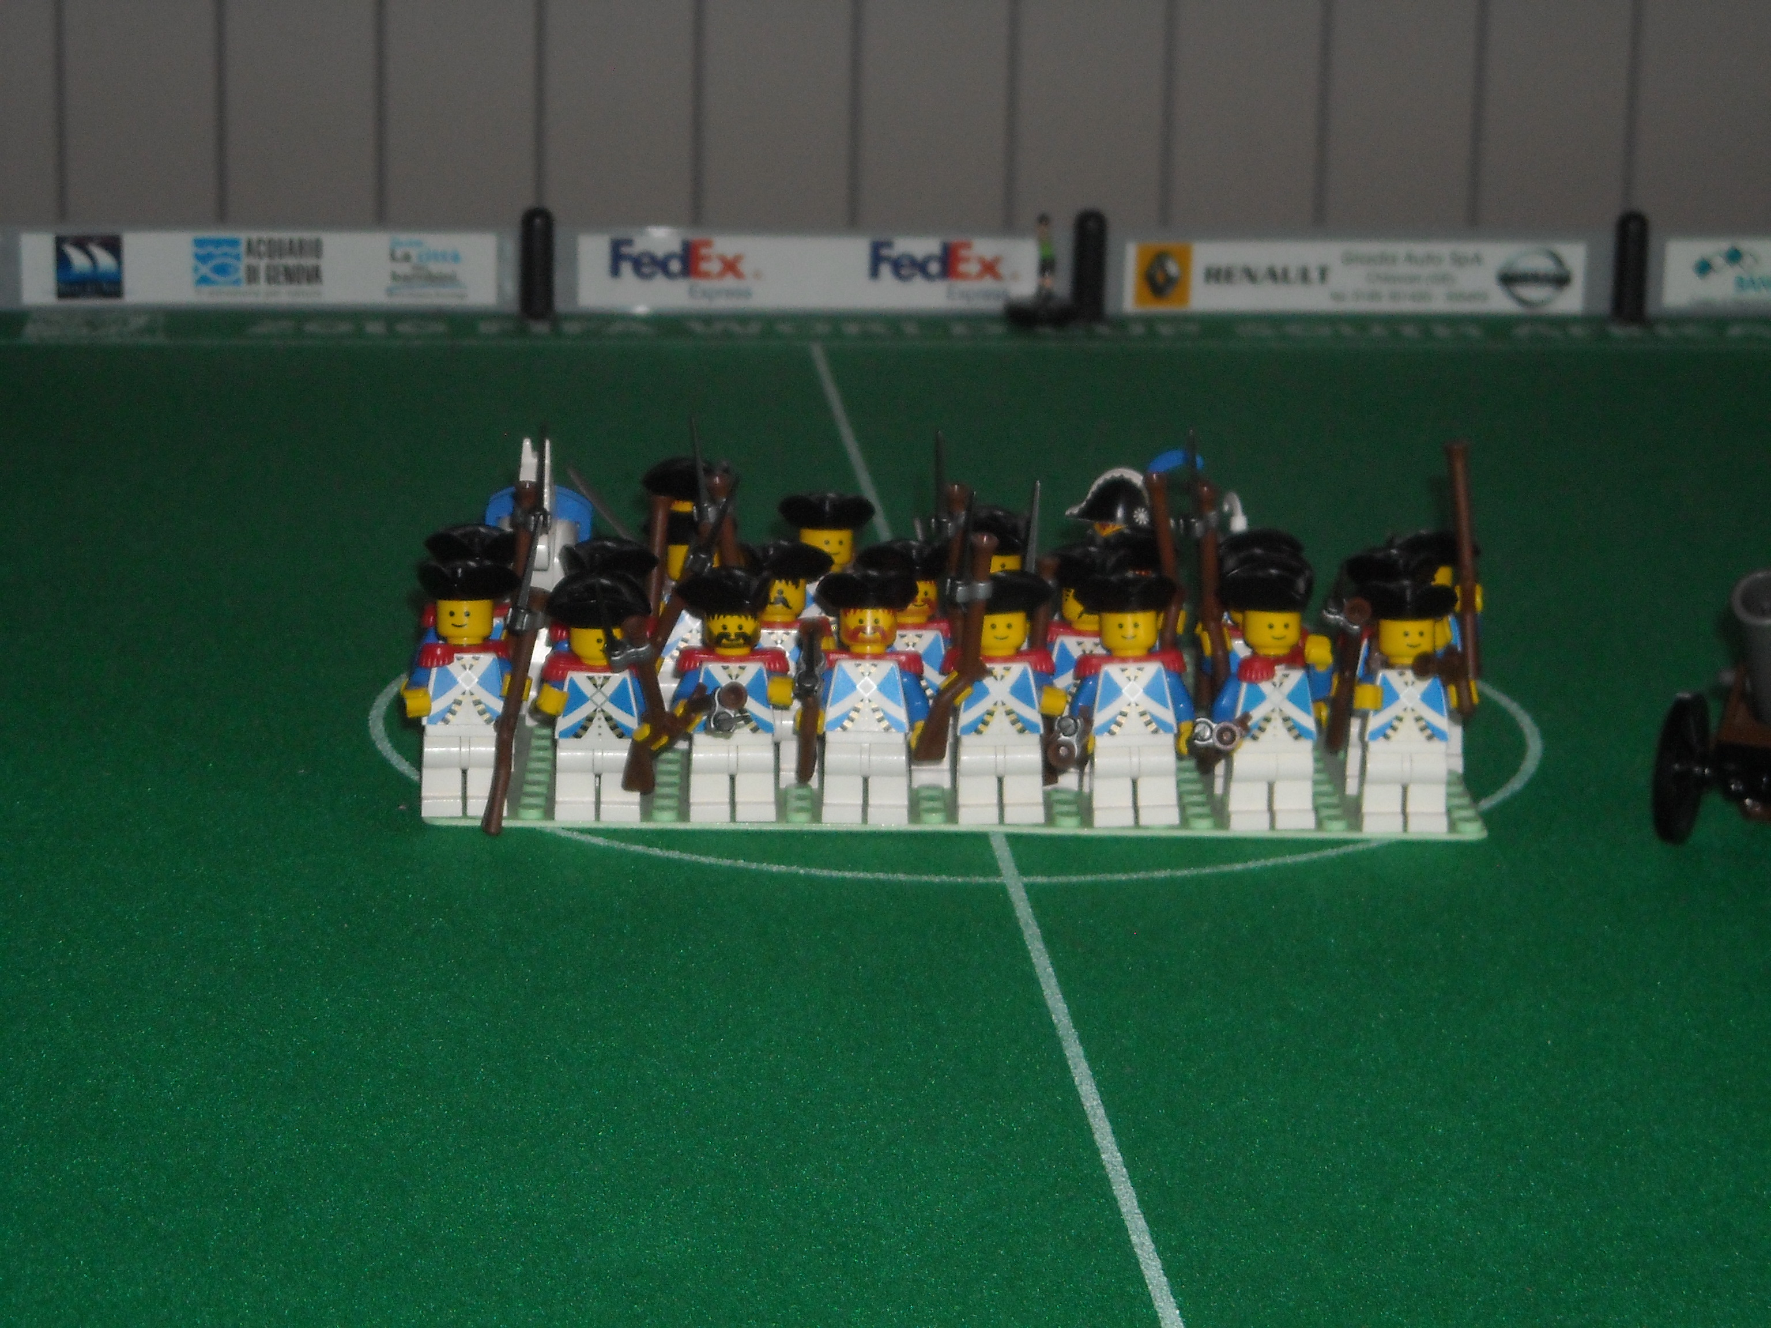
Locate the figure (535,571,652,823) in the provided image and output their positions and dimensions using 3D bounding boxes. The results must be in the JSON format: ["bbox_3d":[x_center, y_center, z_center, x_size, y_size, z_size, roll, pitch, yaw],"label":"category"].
[{"bbox_3d":[-0.051,0.006,0.956,0.021,0.045,0.018,1,14,-1],"label":"figure"}]

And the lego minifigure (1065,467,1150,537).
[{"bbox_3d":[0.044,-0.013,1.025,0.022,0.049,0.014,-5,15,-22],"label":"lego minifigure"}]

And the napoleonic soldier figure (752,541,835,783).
[{"bbox_3d":[-0.019,0.000,0.978,0.022,0.045,0.018,1,14,-1],"label":"napoleonic soldier figure"}]

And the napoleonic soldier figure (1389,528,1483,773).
[{"bbox_3d":[0.101,-0.002,0.998,0.021,0.045,0.018,1,14,-1],"label":"napoleonic soldier figure"}]

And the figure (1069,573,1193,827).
[{"bbox_3d":[0.043,0.007,0.956,0.022,0.045,0.016,1,14,-1],"label":"figure"}]

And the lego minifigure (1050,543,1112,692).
[{"bbox_3d":[0.037,0.001,0.981,0.021,0.046,0.018,1,14,-1],"label":"lego minifigure"}]

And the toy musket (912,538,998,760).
[{"bbox_3d":[0.013,-0.003,0.946,0.012,0.044,0.005,6,18,0],"label":"toy musket"}]

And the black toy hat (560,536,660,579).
[{"bbox_3d":[-0.050,-0.019,0.976,0.018,0.009,0.017,6,14,18],"label":"black toy hat"}]

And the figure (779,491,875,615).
[{"bbox_3d":[-0.011,-0.010,1.023,0.021,0.045,0.018,1,14,-1],"label":"figure"}]

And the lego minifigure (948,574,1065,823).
[{"bbox_3d":[0.022,0.006,0.957,0.021,0.046,0.018,1,14,-1],"label":"lego minifigure"}]

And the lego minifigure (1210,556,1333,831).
[{"bbox_3d":[0.068,0.006,0.958,0.021,0.047,0.018,1,14,-1],"label":"lego minifigure"}]

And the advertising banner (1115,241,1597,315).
[{"bbox_3d":[0.128,-0.105,1.461,0.127,0.020,0.003,0,14,-5],"label":"advertising banner"}]

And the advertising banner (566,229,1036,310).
[{"bbox_3d":[-0.021,-0.108,1.479,0.127,0.020,0.003,0,14,-5],"label":"advertising banner"}]

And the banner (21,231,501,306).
[{"bbox_3d":[-0.171,-0.108,1.466,0.129,0.020,0.003,0,14,-5],"label":"banner"}]

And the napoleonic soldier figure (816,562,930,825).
[{"bbox_3d":[-0.003,0.006,0.957,0.022,0.046,0.017,1,14,-1],"label":"napoleonic soldier figure"}]

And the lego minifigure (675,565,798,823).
[{"bbox_3d":[-0.027,0.006,0.954,0.022,0.045,0.018,1,14,-1],"label":"lego minifigure"}]

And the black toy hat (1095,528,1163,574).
[{"bbox_3d":[0.045,-0.021,0.990,0.018,0.008,0.015,5,15,13],"label":"black toy hat"}]

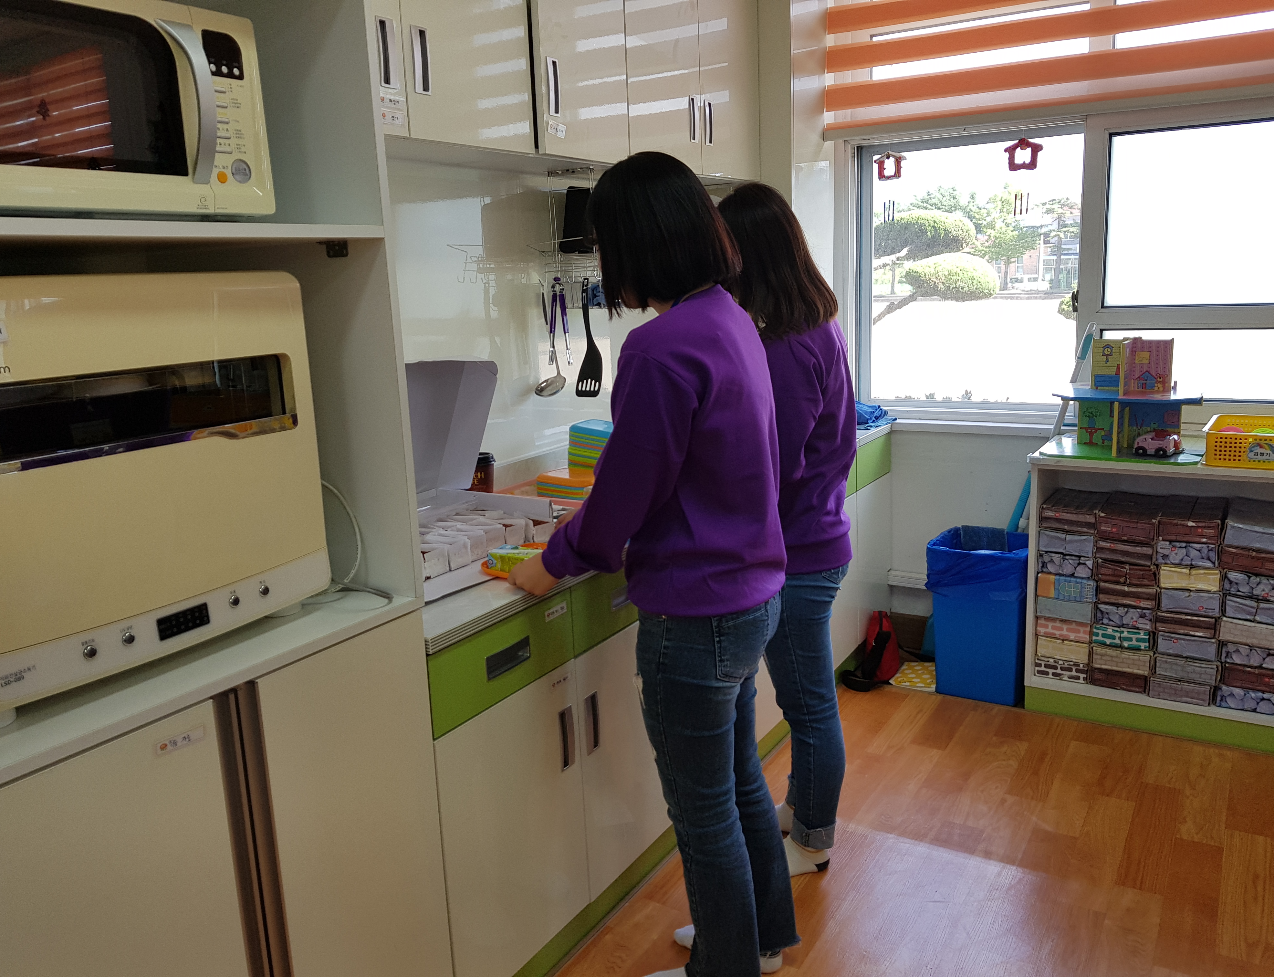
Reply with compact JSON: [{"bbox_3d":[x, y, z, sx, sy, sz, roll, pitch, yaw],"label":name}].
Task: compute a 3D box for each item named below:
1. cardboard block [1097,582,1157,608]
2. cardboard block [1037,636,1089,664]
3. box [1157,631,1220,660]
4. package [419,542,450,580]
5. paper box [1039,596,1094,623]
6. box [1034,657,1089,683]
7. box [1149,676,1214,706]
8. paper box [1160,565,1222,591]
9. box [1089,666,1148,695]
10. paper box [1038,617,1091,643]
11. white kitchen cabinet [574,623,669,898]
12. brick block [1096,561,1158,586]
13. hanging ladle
[{"bbox_3d":[1.536,0.289,3.044,0.152,0.068,0.300,5,14,29],"label":"cardboard block"},{"bbox_3d":[1.385,0.466,3.120,0.152,0.066,0.300,5,14,32],"label":"cardboard block"},{"bbox_3d":[1.686,0.434,2.991,0.152,0.068,0.300,5,14,29],"label":"box"},{"bbox_3d":[-0.424,0.137,1.895,0.100,0.055,0.065,6,15,32],"label":"package"},{"bbox_3d":[1.413,0.351,3.189,0.158,0.069,0.290,5,14,31],"label":"paper box"},{"bbox_3d":[1.387,0.529,3.134,0.152,0.066,0.300,5,14,32],"label":"box"},{"bbox_3d":[1.651,0.556,2.949,0.152,0.066,0.300,5,14,32],"label":"box"},{"bbox_3d":[1.639,0.227,2.883,0.150,0.065,0.295,5,14,32],"label":"paper box"},{"bbox_3d":[1.566,0.564,3.147,0.154,0.063,0.290,5,14,31],"label":"box"},{"bbox_3d":[1.382,0.402,3.107,0.152,0.066,0.300,5,14,32],"label":"paper box"},{"bbox_3d":[-0.217,0.537,2.241,0.500,0.532,0.395,5,14,32],"label":"white kitchen cabinet"},{"bbox_3d":[1.508,0.219,2.978,0.152,0.066,0.300,5,14,32],"label":"brick block"},{"bbox_3d":[-0.244,-0.402,2.636,0.090,0.300,0.083,-12,16,-38],"label":"hanging ladle"}]

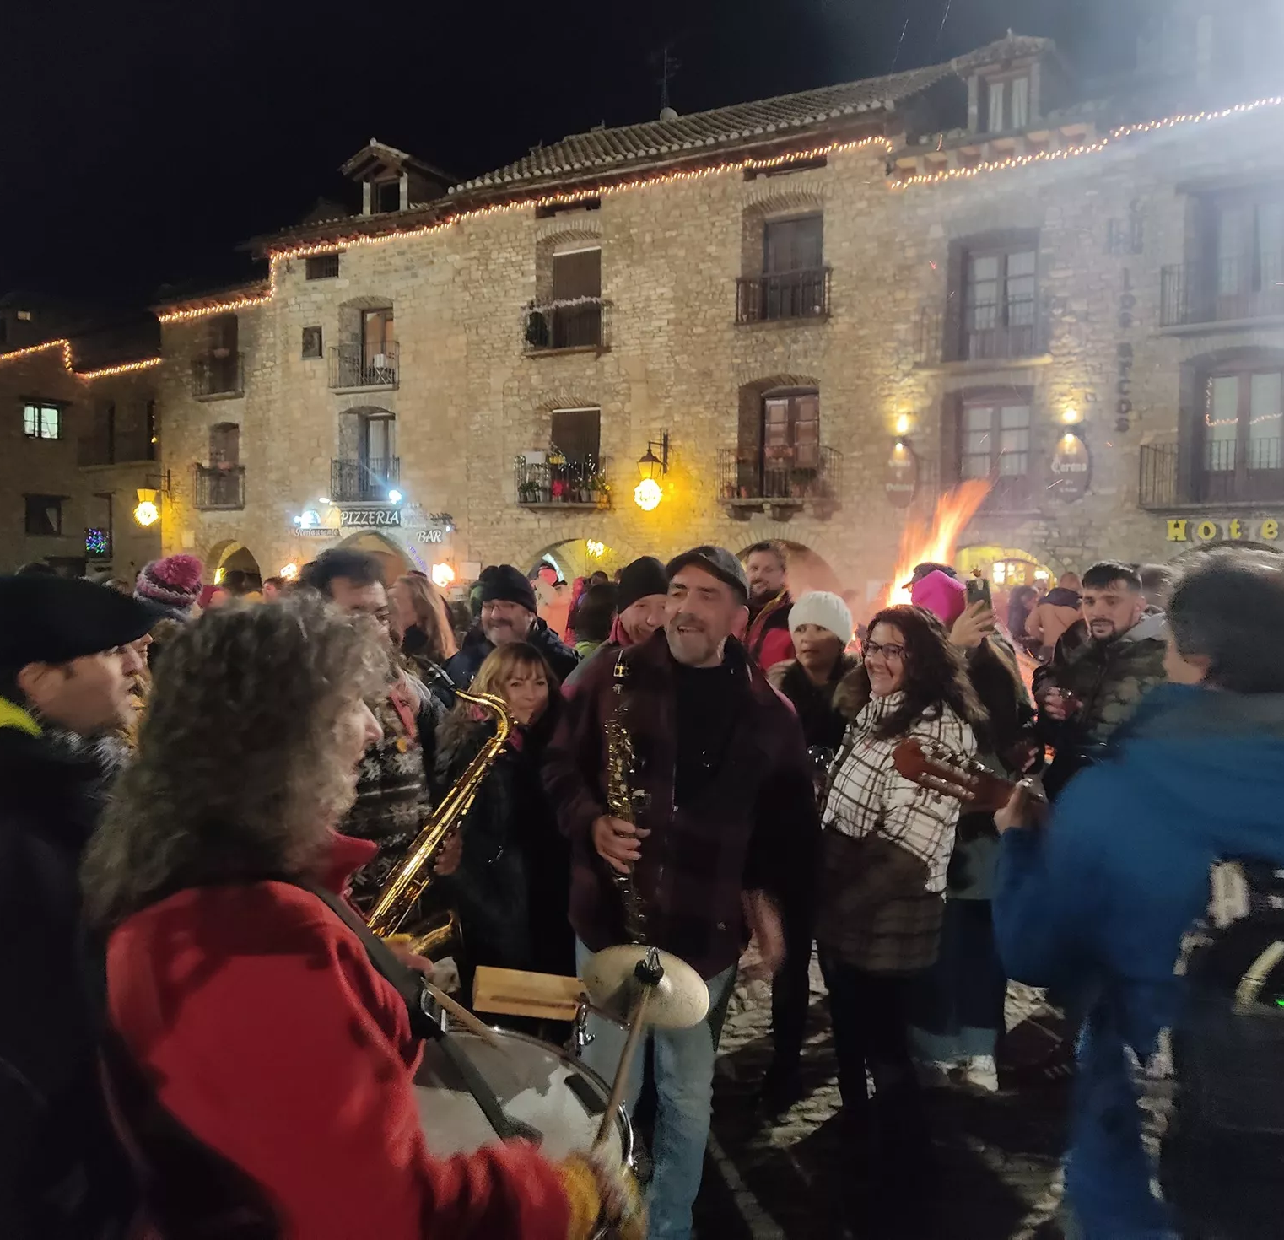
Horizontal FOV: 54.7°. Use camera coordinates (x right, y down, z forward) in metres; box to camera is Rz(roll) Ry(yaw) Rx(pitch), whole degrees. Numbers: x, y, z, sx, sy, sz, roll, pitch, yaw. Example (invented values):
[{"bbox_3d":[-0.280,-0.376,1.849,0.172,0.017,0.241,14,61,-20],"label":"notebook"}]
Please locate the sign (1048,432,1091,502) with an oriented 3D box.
[{"bbox_3d":[7.382,-2.637,21.448,0.660,1.164,0.120,2,2,33],"label":"sign"}]

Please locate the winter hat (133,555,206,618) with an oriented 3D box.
[{"bbox_3d":[-1.601,-0.111,4.200,0.240,0.215,0.220,5,13,-29],"label":"winter hat"}]

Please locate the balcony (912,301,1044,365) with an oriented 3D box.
[{"bbox_3d":[5.951,-4.997,21.878,2.200,0.970,0.450,2,2,32],"label":"balcony"}]

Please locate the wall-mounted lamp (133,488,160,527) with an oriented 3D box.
[{"bbox_3d":[-13.465,-3.059,33.800,0.650,1.080,0.650,2,2,32],"label":"wall-mounted lamp"}]

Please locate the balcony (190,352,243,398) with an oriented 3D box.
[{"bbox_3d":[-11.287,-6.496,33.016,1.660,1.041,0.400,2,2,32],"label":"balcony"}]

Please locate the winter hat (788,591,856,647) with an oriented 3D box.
[{"bbox_3d":[0.547,-0.006,3.800,0.190,0.180,0.220,4,4,37],"label":"winter hat"}]

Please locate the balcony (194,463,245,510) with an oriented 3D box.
[{"bbox_3d":[-10.989,-3.432,32.292,1.500,1.100,0.400,2,2,31],"label":"balcony"}]

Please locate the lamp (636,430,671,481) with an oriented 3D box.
[{"bbox_3d":[0.253,-3.319,25.191,0.420,0.950,0.750,2,2,31],"label":"lamp"}]

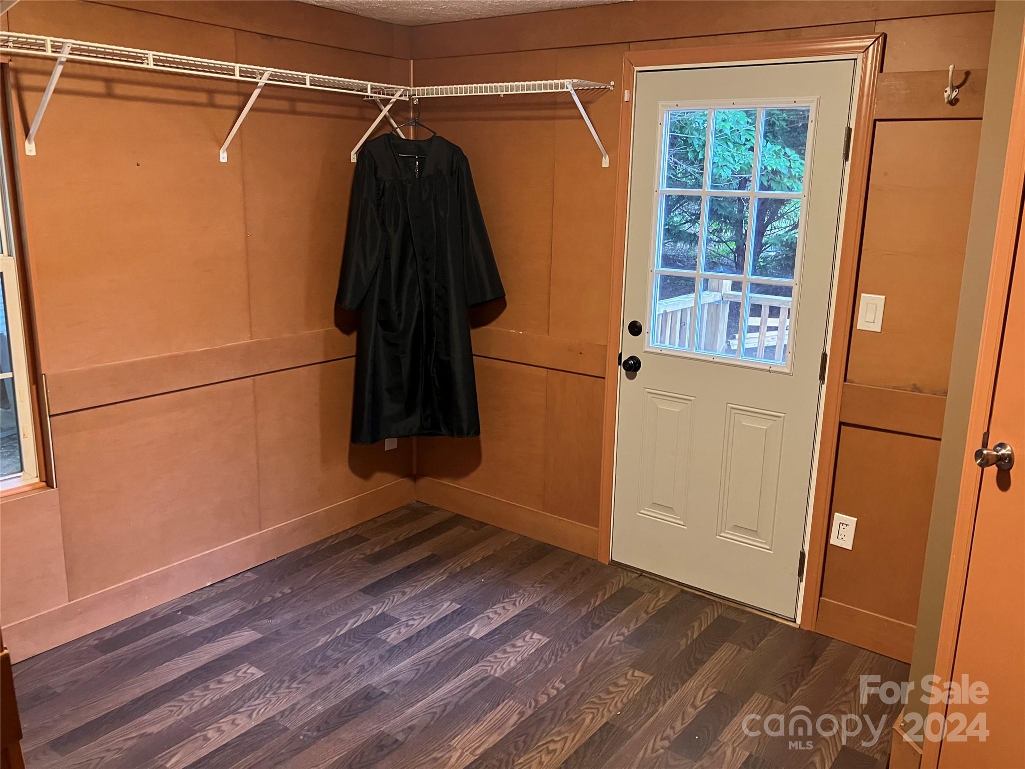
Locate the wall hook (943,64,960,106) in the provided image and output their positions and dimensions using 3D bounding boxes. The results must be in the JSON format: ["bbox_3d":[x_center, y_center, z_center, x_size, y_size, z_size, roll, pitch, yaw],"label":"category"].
[{"bbox_3d":[1.331,-0.912,2.520,0.038,0.106,0.066,11,17,36],"label":"wall hook"}]

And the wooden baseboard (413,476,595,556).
[{"bbox_3d":[-0.054,0.622,3.995,1.114,0.142,0.016,11,17,36],"label":"wooden baseboard"}]

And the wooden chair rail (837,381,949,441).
[{"bbox_3d":[1.312,0.090,2.812,0.372,0.140,0.016,11,17,36],"label":"wooden chair rail"}]

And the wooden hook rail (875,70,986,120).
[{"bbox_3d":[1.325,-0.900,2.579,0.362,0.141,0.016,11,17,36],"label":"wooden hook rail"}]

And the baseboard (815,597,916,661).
[{"bbox_3d":[1.298,0.893,3.004,0.372,0.142,0.016,11,17,36],"label":"baseboard"}]

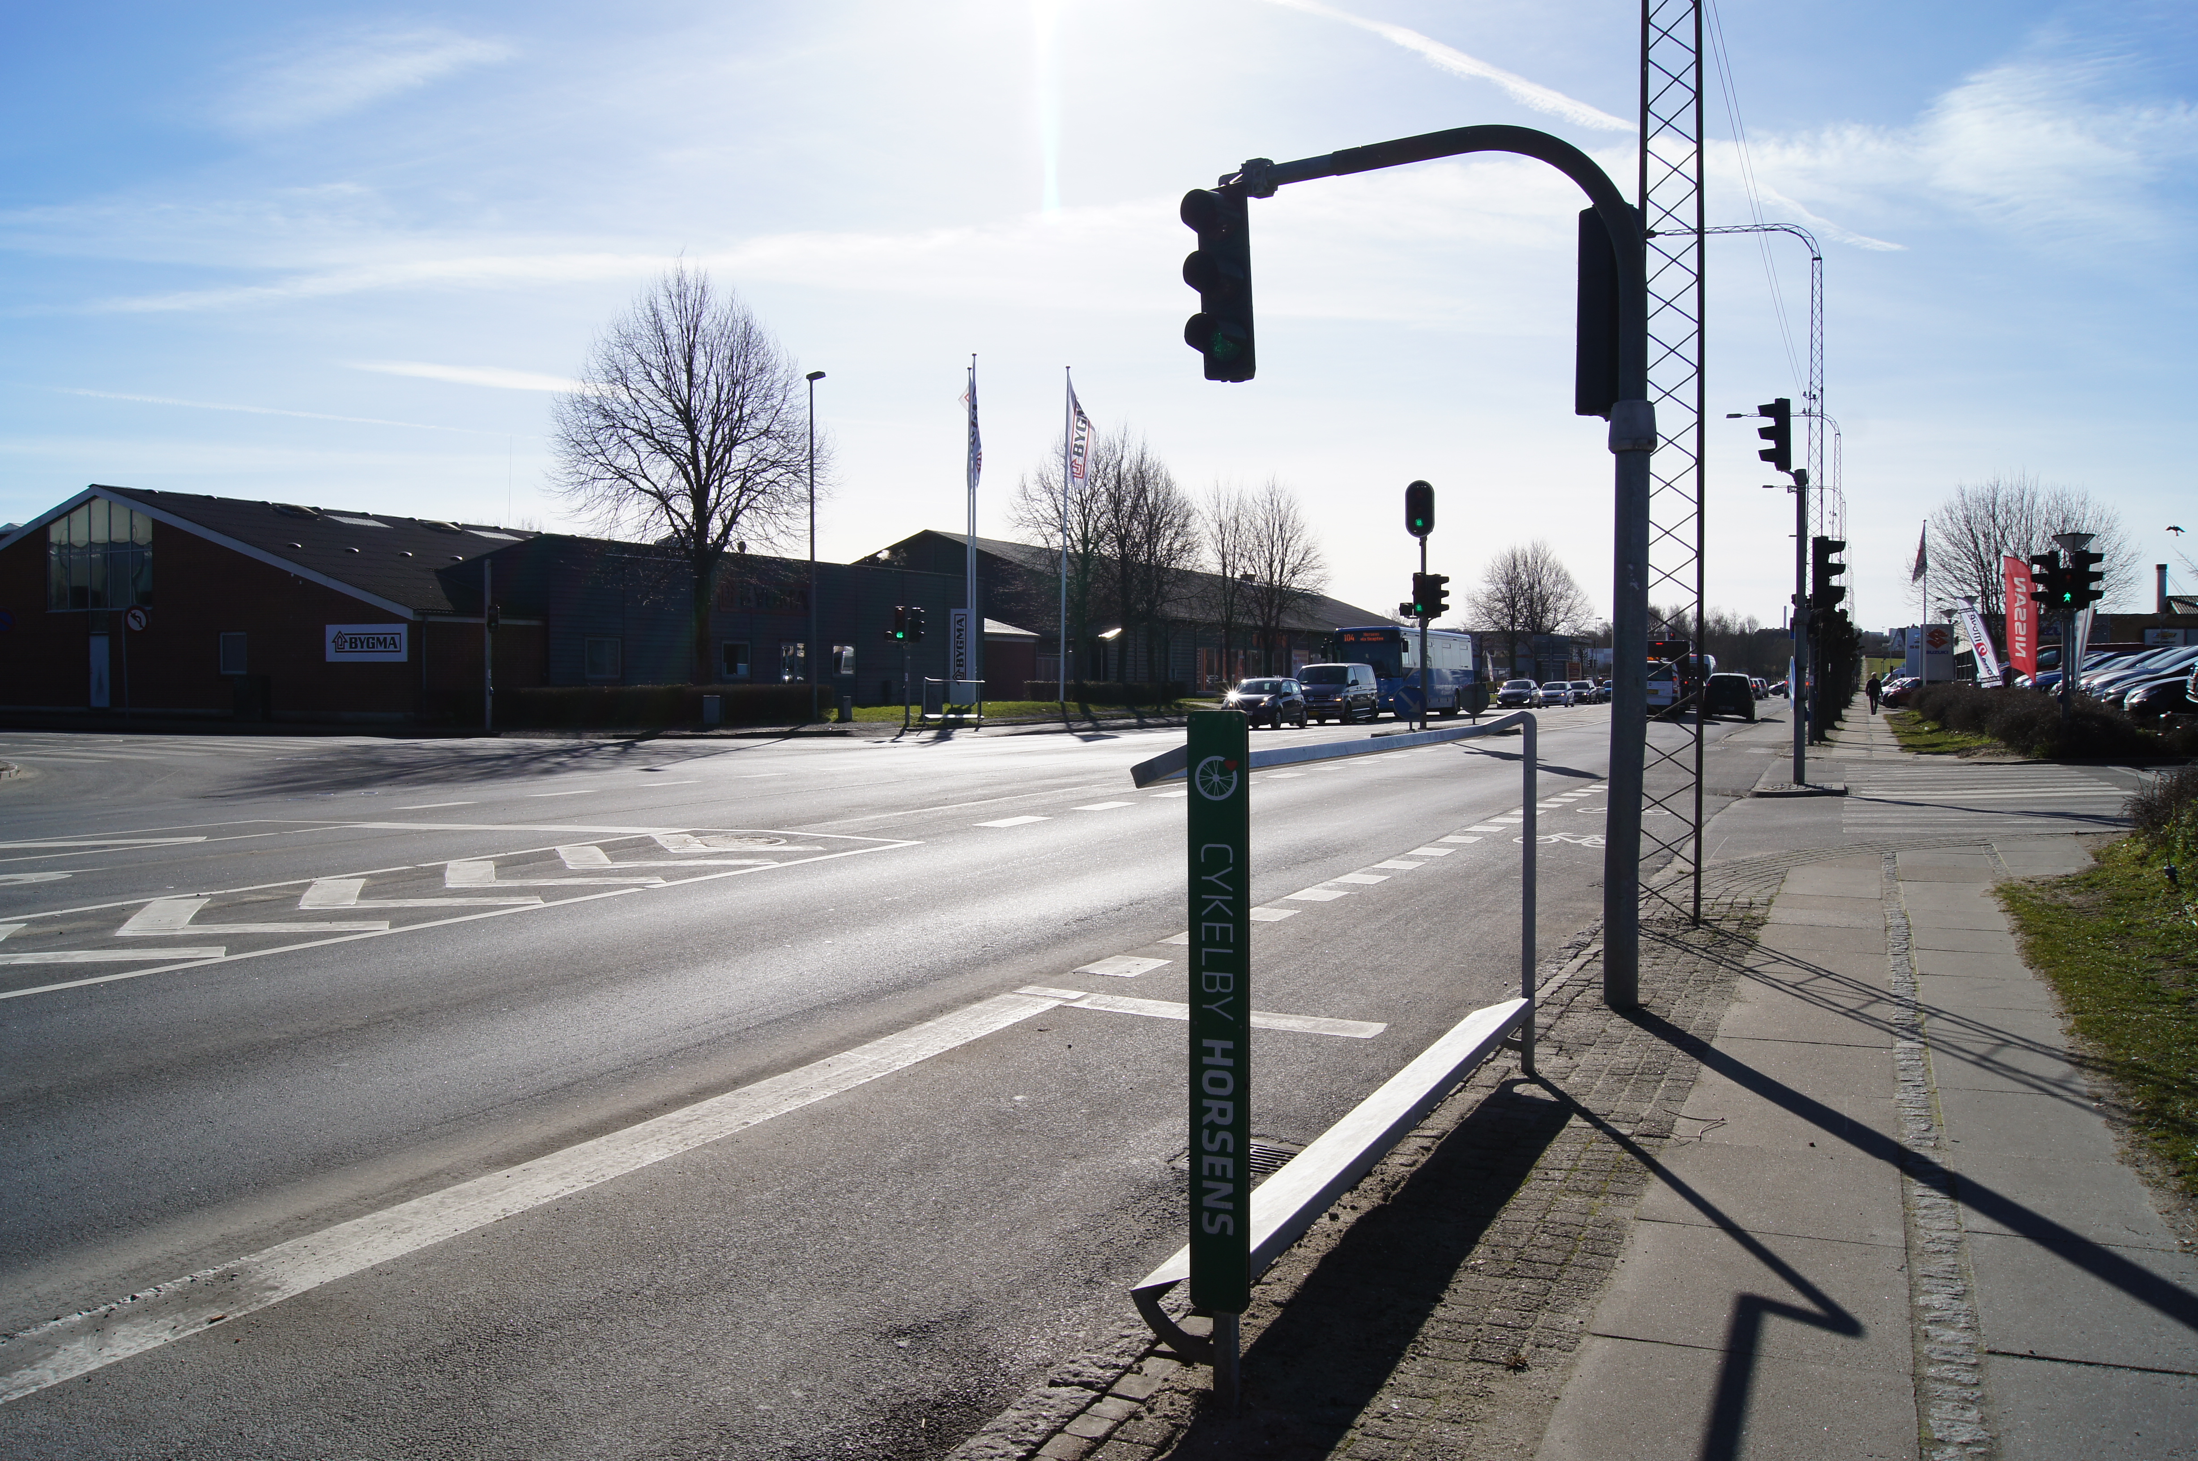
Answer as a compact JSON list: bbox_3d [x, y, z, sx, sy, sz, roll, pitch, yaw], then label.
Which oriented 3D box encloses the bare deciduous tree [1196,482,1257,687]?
[{"bbox_3d":[5.748,-6.249,74.000,3.000,9.800,3.000,0,2,0],"label":"bare deciduous tree"}]

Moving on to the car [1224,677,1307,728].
[{"bbox_3d":[5.080,-0.860,50.200,1.700,1.500,3.850,1,2,25],"label":"car"}]

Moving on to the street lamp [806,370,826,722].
[{"bbox_3d":[-8.144,-5.303,47.400,0.580,10.100,0.260,1,2,25],"label":"street lamp"}]

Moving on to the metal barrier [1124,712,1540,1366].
[{"bbox_3d":[0.803,0.585,4.439,0.270,1.330,3.070,1,2,25],"label":"metal barrier"}]

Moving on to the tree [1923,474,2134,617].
[{"bbox_3d":[32.624,-5.140,58.000,7.800,7.900,7.600,1,2,25],"label":"tree"}]

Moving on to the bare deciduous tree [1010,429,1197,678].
[{"bbox_3d":[0.150,-5.815,57.500,6.600,9.700,6.600,0,2,0],"label":"bare deciduous tree"}]

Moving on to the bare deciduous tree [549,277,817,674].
[{"bbox_3d":[-12.111,-7.079,48.500,7.900,13.400,7.900,0,2,0],"label":"bare deciduous tree"}]

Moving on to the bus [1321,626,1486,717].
[{"bbox_3d":[12.320,-2.220,65.400,2.550,3.220,12.000,1,2,25],"label":"bus"}]

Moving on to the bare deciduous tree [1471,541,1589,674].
[{"bbox_3d":[30.358,-7.861,116.000,8.600,10.800,8.400,1,2,25],"label":"bare deciduous tree"}]

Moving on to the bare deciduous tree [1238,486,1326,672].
[{"bbox_3d":[8.107,-6.418,72.000,3.900,9.400,4.000,0,2,0],"label":"bare deciduous tree"}]

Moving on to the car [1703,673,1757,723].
[{"bbox_3d":[23.020,-1.220,60.000,1.780,1.660,4.350,1,2,25],"label":"car"}]

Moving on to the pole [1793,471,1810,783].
[{"bbox_3d":[9.029,-1.326,21.200,0.180,4.060,0.180,1,2,25],"label":"pole"}]

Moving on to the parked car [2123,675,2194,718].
[{"bbox_3d":[22.000,-0.580,31.200,4.200,1.500,1.770,1,2,25],"label":"parked car"}]

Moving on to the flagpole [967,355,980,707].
[{"bbox_3d":[-4.099,-6.559,54.000,0.350,11.550,0.350,0,2,0],"label":"flagpole"}]

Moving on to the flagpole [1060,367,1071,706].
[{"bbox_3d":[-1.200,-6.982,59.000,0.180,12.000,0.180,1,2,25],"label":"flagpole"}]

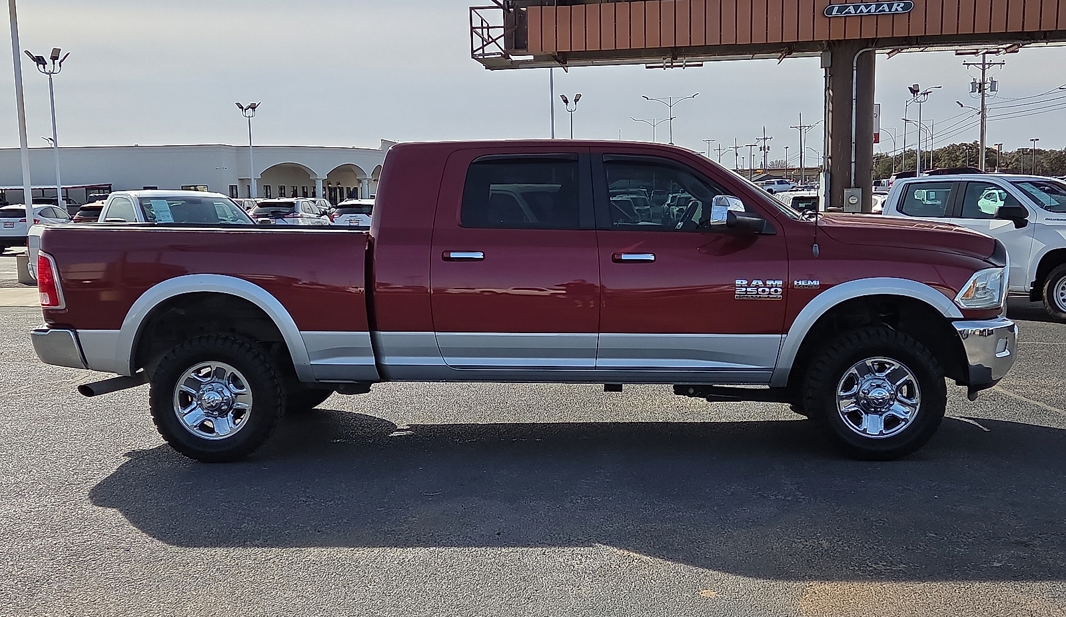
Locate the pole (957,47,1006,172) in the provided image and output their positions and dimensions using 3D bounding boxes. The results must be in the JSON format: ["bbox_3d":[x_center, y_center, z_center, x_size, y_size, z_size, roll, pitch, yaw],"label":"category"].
[{"bbox_3d":[33.380,-14.063,80.000,3.300,11.200,1.000,0,7,4],"label":"pole"}]

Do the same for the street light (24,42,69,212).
[{"bbox_3d":[-20.402,-7.411,46.000,1.850,7.400,1.400,-1,7,0],"label":"street light"}]

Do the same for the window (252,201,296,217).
[{"bbox_3d":[-8.397,-3.205,35.000,1.400,0.500,0.300,-1,7,3],"label":"window"}]

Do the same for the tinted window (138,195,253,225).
[{"bbox_3d":[-4.614,-1.344,14.800,0.400,0.450,1.500,6,10,44],"label":"tinted window"}]

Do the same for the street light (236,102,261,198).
[{"bbox_3d":[-21.479,-12.070,82.000,1.850,7.400,1.400,-1,7,0],"label":"street light"}]

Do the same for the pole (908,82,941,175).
[{"bbox_3d":[23.713,-10.123,66.000,1.700,7.300,1.400,-1,7,0],"label":"pole"}]

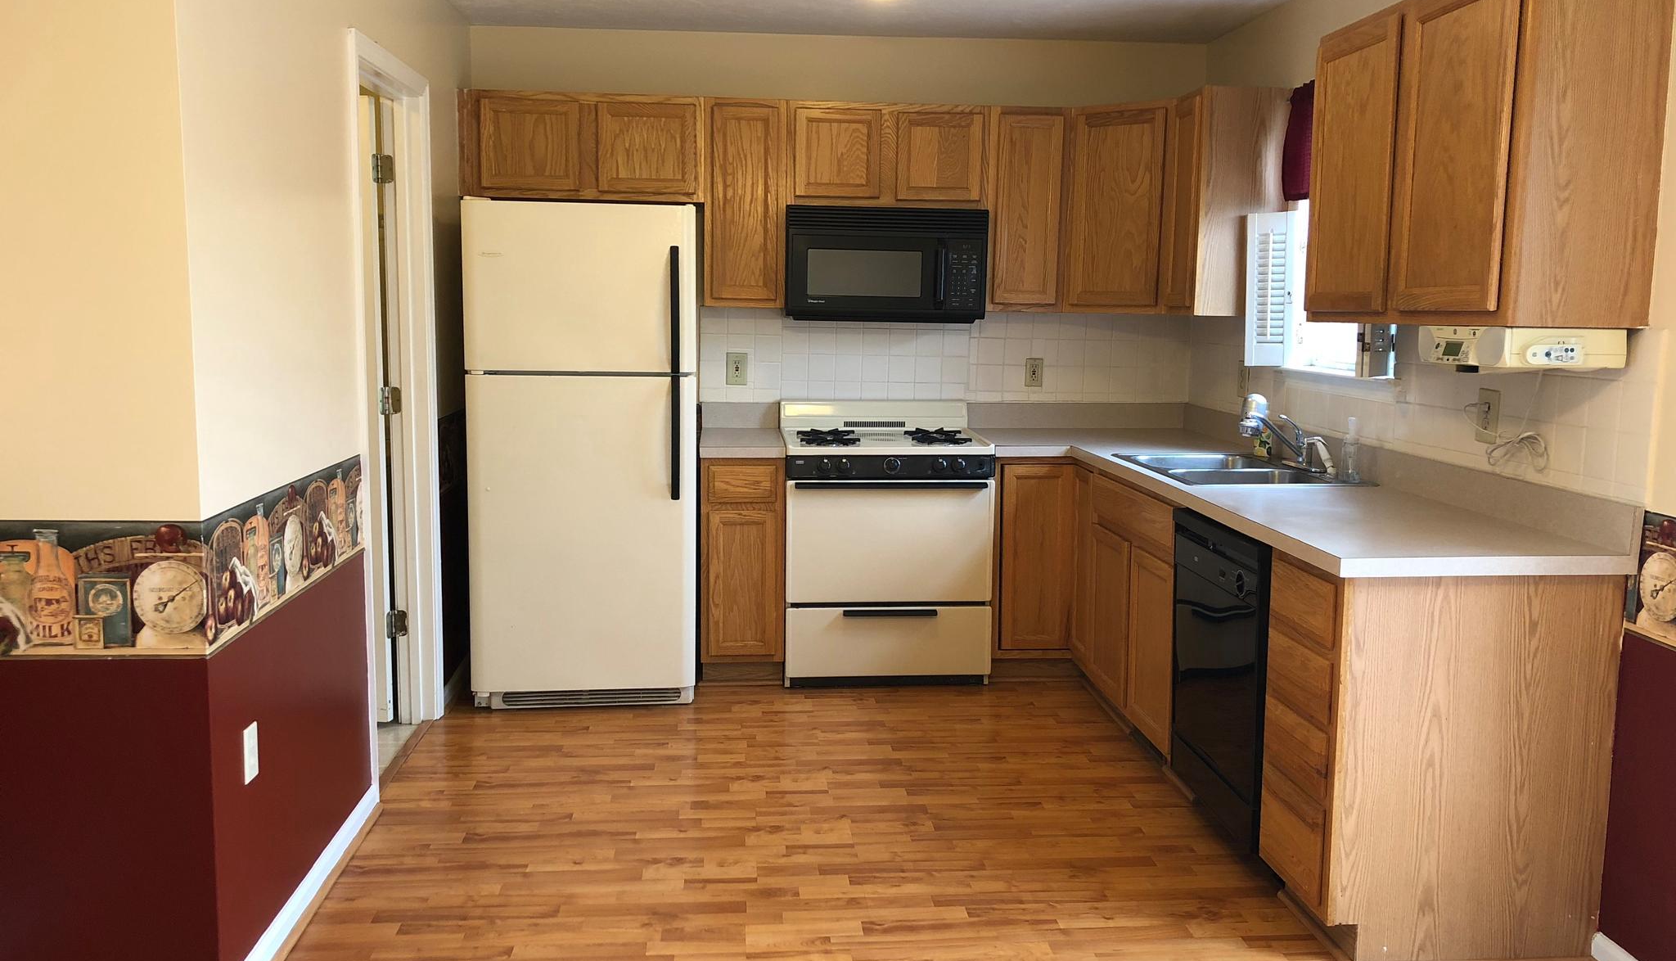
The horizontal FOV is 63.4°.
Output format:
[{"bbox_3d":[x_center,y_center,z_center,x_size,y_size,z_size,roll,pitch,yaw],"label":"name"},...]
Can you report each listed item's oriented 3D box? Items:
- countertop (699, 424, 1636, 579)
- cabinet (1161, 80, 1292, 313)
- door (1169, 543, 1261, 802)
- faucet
[{"bbox_3d":[0.567,-0.006,4.120,1.979,0.041,2.784,0,8,-5],"label":"countertop"},{"bbox_3d":[1.347,-0.958,4.724,0.318,0.758,0.275,0,8,-5],"label":"cabinet"},{"bbox_3d":[1.007,0.479,3.562,0.060,0.545,0.605,0,8,-5],"label":"door"},{"bbox_3d":[1.394,-0.150,4.246,0.210,0.228,0.340,0,8,-5],"label":"faucet"}]

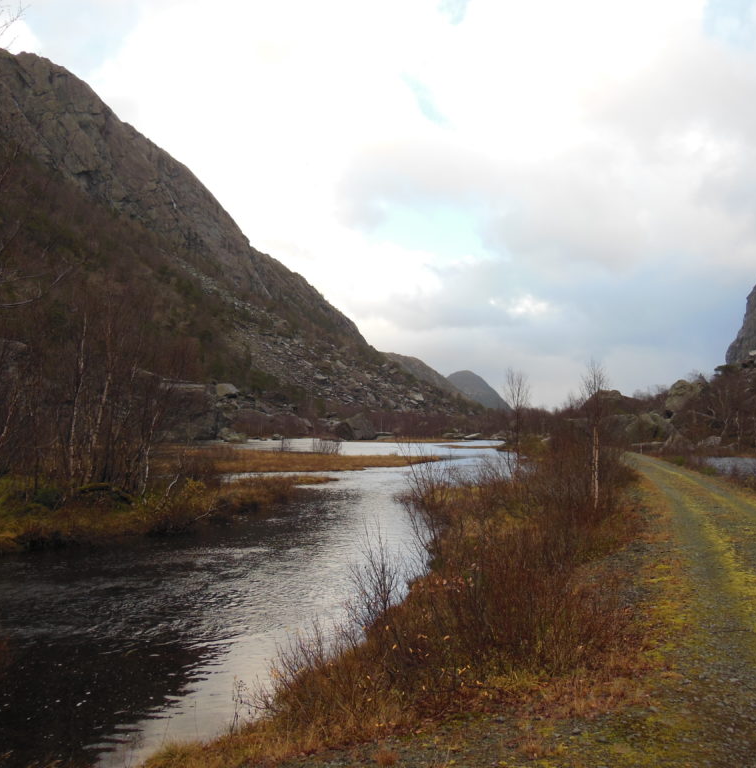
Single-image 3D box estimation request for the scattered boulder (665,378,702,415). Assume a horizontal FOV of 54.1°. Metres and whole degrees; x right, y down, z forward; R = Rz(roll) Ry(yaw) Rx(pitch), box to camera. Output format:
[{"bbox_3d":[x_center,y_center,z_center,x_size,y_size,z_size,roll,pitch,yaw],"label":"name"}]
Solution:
[{"bbox_3d":[25.613,1.048,62.000,3.090,2.960,2.800,-1,-3,22],"label":"scattered boulder"}]

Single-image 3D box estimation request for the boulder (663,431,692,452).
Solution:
[{"bbox_3d":[22.275,4.277,55.000,2.160,1.600,1.900,-1,-3,22],"label":"boulder"}]

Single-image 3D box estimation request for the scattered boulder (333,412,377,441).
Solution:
[{"bbox_3d":[-2.924,5.287,92.000,5.310,3.410,4.600,0,-3,-2],"label":"scattered boulder"}]

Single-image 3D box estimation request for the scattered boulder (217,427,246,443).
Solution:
[{"bbox_3d":[-16.443,5.668,83.000,3.270,1.760,2.600,1,-3,-11],"label":"scattered boulder"}]

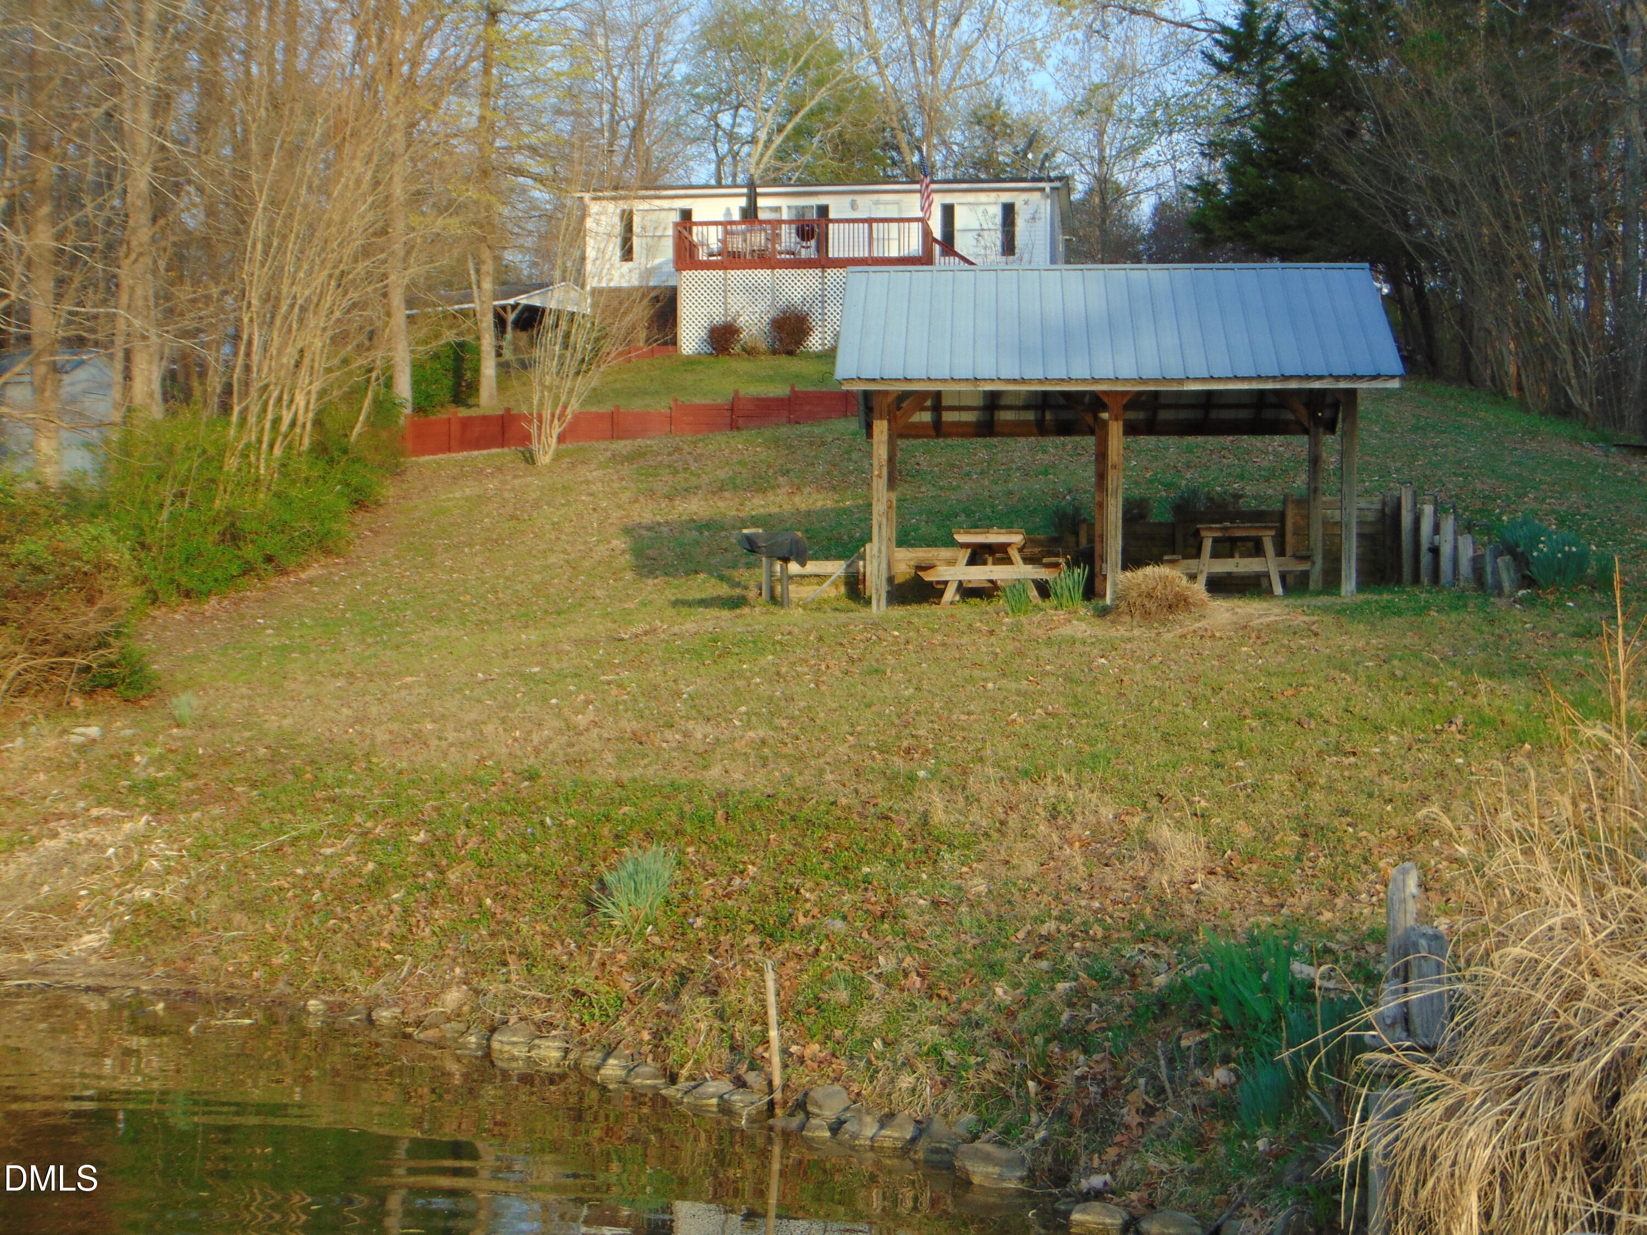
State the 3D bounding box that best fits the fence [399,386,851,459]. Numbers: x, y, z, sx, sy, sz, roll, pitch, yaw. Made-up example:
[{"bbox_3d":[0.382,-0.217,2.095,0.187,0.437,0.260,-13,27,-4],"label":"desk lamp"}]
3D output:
[{"bbox_3d":[-3.849,-3.926,57.500,9.300,1.420,0.200,0,-2,5],"label":"fence"}]

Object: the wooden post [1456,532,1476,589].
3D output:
[{"bbox_3d":[6.799,-0.596,30.200,0.150,0.592,0.150,0,-2,3],"label":"wooden post"}]

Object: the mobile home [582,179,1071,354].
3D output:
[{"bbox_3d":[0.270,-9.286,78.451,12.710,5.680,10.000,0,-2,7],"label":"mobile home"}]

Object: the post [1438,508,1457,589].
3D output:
[{"bbox_3d":[6.692,-0.721,30.600,0.145,0.807,0.145,0,-2,3],"label":"post"}]

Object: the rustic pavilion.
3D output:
[{"bbox_3d":[3.033,-1.893,30.433,5.540,3.740,5.100,0,-2,3],"label":"rustic pavilion"}]

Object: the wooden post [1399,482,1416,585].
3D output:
[{"bbox_3d":[6.457,-0.905,31.500,0.145,1.115,0.145,0,-2,3],"label":"wooden post"}]

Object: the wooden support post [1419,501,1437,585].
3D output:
[{"bbox_3d":[6.586,-0.796,31.100,0.140,0.904,0.140,0,-2,3],"label":"wooden support post"}]

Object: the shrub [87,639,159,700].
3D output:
[{"bbox_3d":[-5.448,0.405,22.200,0.520,0.470,0.480,0,-2,3],"label":"shrub"}]

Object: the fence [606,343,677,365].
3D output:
[{"bbox_3d":[-4.610,-6.727,72.800,1.850,0.550,0.150,0,-2,7],"label":"fence"}]

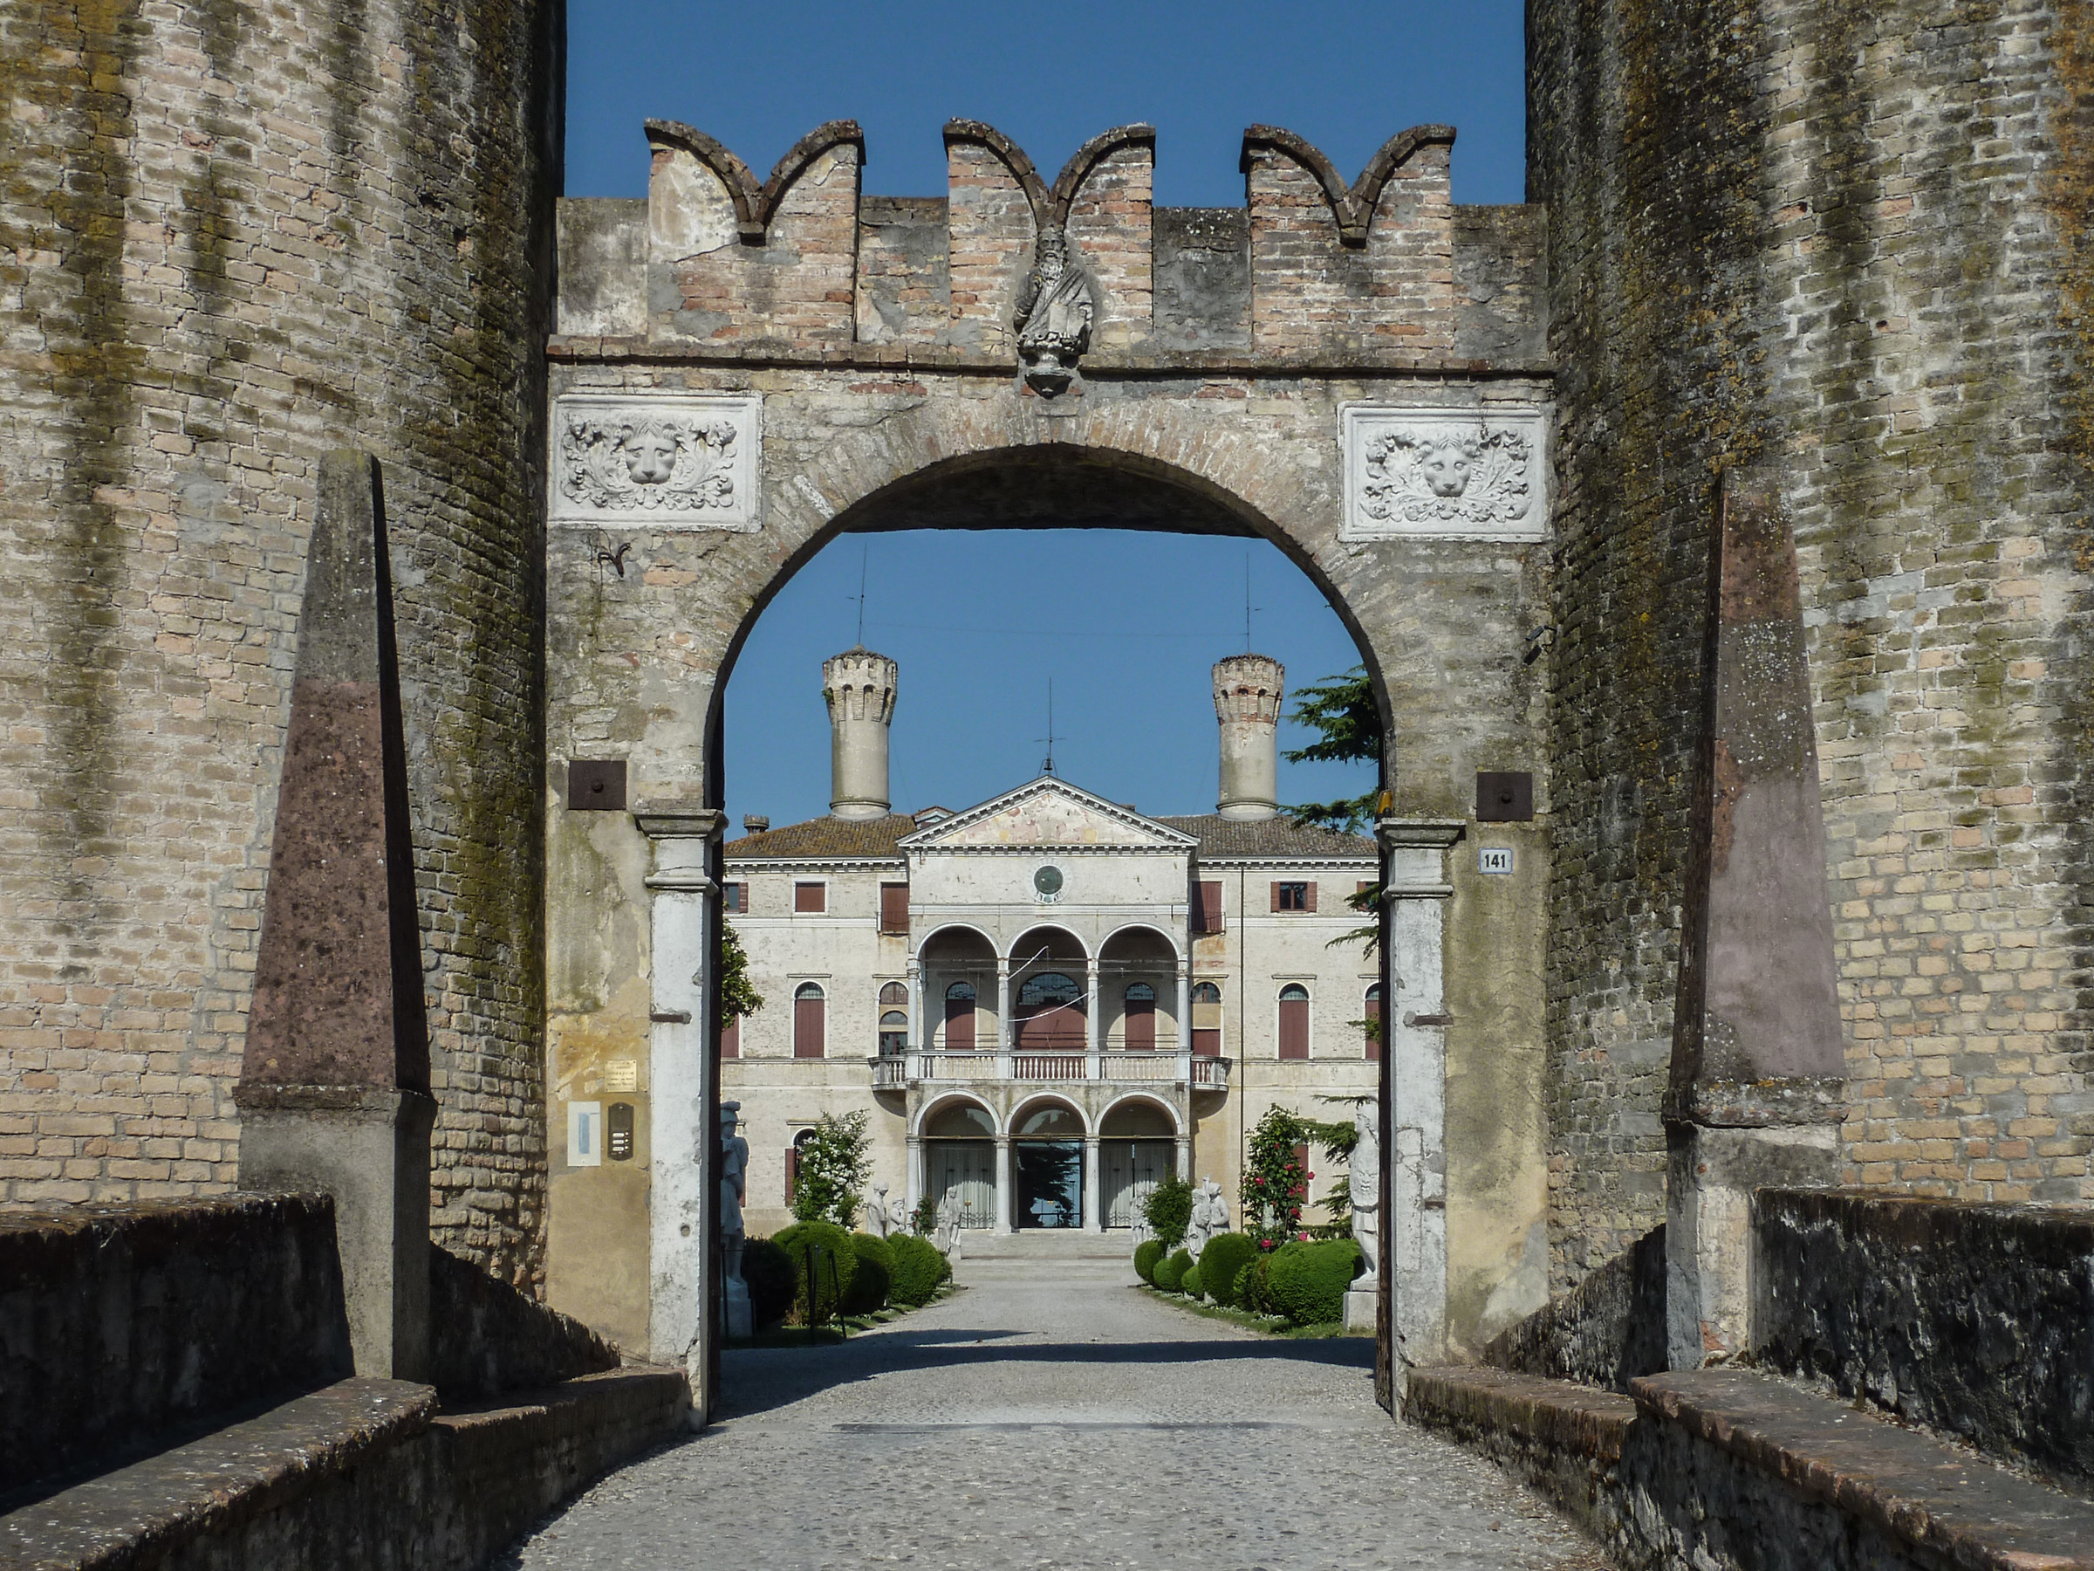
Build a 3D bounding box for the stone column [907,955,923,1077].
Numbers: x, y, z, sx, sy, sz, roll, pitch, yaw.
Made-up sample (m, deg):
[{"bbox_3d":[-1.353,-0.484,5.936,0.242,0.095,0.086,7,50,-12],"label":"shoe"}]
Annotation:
[{"bbox_3d":[-4.245,7.436,78.000,0.520,3.950,0.520,0,-2,0],"label":"stone column"}]

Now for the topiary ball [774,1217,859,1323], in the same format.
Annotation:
[{"bbox_3d":[-3.013,6.330,31.500,1.107,1.352,1.150,0,-9,0],"label":"topiary ball"}]

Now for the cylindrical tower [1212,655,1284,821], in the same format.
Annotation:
[{"bbox_3d":[7.318,-1.725,88.000,2.650,6.000,2.650,0,-2,0],"label":"cylindrical tower"}]

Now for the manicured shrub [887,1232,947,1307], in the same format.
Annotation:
[{"bbox_3d":[-2.120,7.845,39.200,0.981,1.193,1.000,0,-9,0],"label":"manicured shrub"}]

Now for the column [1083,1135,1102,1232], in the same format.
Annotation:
[{"bbox_3d":[1.493,13.220,80.300,0.620,3.250,0.620,0,-2,0],"label":"column"}]

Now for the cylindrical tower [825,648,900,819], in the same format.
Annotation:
[{"bbox_3d":[-6.570,-1.832,86.000,2.600,6.050,2.600,0,-2,0],"label":"cylindrical tower"}]

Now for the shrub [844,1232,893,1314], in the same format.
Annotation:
[{"bbox_3d":[-2.727,7.366,36.500,1.050,1.240,1.050,0,-2,0],"label":"shrub"}]

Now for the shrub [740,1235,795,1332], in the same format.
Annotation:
[{"bbox_3d":[-3.248,5.620,27.300,0.920,1.050,0.920,0,-2,0],"label":"shrub"}]

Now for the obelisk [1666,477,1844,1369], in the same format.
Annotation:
[{"bbox_3d":[2.477,0.477,8.450,0.540,3.100,0.540,0,-2,0],"label":"obelisk"}]

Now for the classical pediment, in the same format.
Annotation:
[{"bbox_3d":[0.027,0.951,80.400,9.850,2.500,1.500,0,-2,0],"label":"classical pediment"}]

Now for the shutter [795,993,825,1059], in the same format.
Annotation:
[{"bbox_3d":[-7.892,8.000,80.500,1.000,2.130,0.100,0,-2,0],"label":"shutter"}]

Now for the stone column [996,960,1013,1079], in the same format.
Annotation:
[{"bbox_3d":[-1.371,7.462,78.000,0.530,3.920,0.530,0,-2,0],"label":"stone column"}]

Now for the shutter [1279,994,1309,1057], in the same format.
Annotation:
[{"bbox_3d":[8.218,8.028,80.500,1.000,2.100,0.100,0,-2,0],"label":"shutter"}]

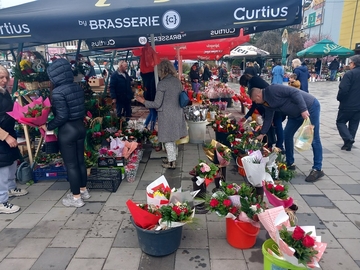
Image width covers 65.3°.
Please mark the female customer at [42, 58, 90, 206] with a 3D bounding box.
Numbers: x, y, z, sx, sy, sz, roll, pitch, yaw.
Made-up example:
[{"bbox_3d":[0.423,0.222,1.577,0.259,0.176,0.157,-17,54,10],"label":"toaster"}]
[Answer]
[{"bbox_3d":[-1.280,-0.004,3.187,0.460,1.660,0.490,12,19,38],"label":"female customer"}]

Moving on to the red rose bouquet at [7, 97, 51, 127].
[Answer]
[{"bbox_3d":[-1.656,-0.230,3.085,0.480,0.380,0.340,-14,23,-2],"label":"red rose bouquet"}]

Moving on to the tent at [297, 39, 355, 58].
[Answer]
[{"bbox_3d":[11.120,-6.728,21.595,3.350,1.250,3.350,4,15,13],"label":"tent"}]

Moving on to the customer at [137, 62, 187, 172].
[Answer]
[{"bbox_3d":[-0.274,-0.336,4.495,0.680,1.660,0.540,9,17,30],"label":"customer"}]

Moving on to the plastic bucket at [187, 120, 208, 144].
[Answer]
[{"bbox_3d":[0.362,-0.068,5.880,0.430,0.420,0.430,0,15,0],"label":"plastic bucket"}]

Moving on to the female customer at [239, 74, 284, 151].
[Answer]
[{"bbox_3d":[1.447,-0.348,4.999,0.880,1.410,0.520,-1,15,-3],"label":"female customer"}]

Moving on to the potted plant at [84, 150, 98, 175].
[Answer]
[{"bbox_3d":[-1.275,0.422,3.995,0.250,0.410,0.250,0,15,0],"label":"potted plant"}]

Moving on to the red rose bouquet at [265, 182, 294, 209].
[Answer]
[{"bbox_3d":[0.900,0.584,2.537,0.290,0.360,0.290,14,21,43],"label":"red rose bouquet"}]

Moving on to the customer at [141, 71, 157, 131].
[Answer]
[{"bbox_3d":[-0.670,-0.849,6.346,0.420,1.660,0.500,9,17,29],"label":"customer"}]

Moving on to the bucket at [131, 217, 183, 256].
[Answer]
[{"bbox_3d":[-0.208,0.874,2.565,0.465,0.287,0.465,0,15,0],"label":"bucket"}]

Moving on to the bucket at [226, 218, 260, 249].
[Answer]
[{"bbox_3d":[0.591,0.863,2.651,0.315,0.280,0.315,0,15,0],"label":"bucket"}]

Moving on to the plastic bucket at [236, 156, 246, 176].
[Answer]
[{"bbox_3d":[1.005,0.458,4.191,0.320,0.260,0.320,0,15,0],"label":"plastic bucket"}]

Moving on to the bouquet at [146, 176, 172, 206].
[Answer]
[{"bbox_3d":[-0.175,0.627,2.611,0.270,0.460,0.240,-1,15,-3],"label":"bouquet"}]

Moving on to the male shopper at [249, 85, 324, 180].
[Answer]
[{"bbox_3d":[1.567,-0.061,4.072,1.150,1.320,0.620,-3,15,-10],"label":"male shopper"}]

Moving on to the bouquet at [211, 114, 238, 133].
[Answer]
[{"bbox_3d":[0.863,-0.210,5.429,0.500,0.330,0.420,0,15,0],"label":"bouquet"}]

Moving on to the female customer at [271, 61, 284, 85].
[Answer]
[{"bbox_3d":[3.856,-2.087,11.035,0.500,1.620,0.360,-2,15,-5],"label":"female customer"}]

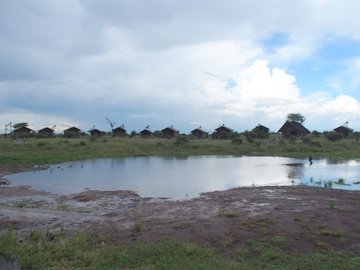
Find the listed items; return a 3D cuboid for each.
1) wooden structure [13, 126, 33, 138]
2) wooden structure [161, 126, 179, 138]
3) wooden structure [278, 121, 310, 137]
[{"bbox_3d":[-41.960,-0.562,78.000,4.612,3.167,4.800,0,1,-36],"label":"wooden structure"},{"bbox_3d":[-2.820,-0.550,80.000,4.400,3.100,4.600,0,0,8],"label":"wooden structure"},{"bbox_3d":[31.460,-1.440,80.000,8.600,4.500,7.000,0,0,12],"label":"wooden structure"}]

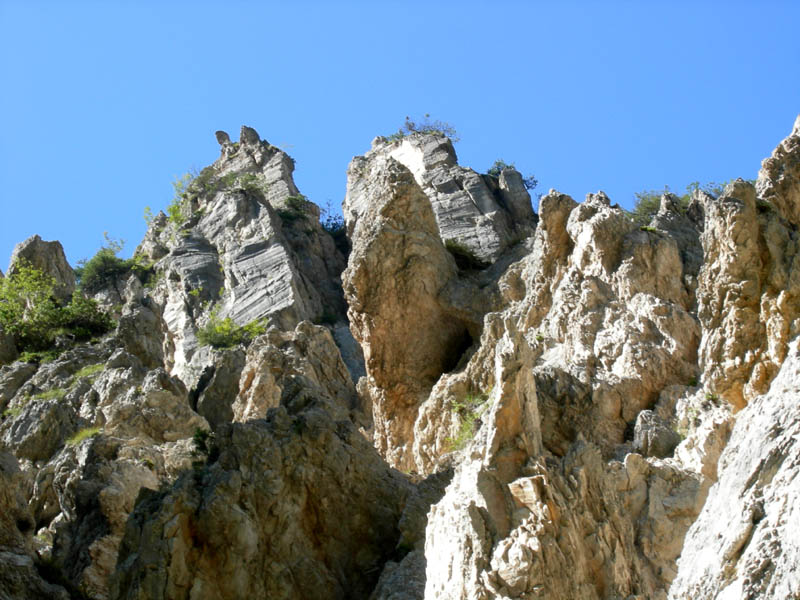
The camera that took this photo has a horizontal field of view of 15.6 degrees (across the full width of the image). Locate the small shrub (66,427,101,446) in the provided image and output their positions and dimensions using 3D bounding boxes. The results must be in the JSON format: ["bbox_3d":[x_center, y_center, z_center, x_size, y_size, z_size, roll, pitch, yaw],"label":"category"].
[{"bbox_3d":[-6.630,2.859,61.000,0.712,0.321,0.600,0,-20,0],"label":"small shrub"}]

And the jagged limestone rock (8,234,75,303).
[{"bbox_3d":[-8.495,-0.746,69.000,1.564,1.242,1.300,0,-20,0],"label":"jagged limestone rock"}]

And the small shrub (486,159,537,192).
[{"bbox_3d":[3.013,-3.362,78.000,1.393,0.657,1.100,0,-20,0],"label":"small shrub"}]

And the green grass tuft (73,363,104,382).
[{"bbox_3d":[-7.060,1.643,66.000,0.725,0.330,0.450,0,-25,0],"label":"green grass tuft"}]

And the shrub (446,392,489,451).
[{"bbox_3d":[1.484,2.670,64.000,0.923,1.065,0.800,0,-20,0],"label":"shrub"}]

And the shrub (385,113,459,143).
[{"bbox_3d":[0.621,-4.535,77.000,1.957,0.567,1.300,0,-20,0],"label":"shrub"}]

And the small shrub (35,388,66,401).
[{"bbox_3d":[-7.562,2.045,63.000,0.692,0.199,0.500,0,-20,0],"label":"small shrub"}]

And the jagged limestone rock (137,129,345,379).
[{"bbox_3d":[-3.999,-1.141,73.000,5.315,5.408,4.200,0,-20,0],"label":"jagged limestone rock"}]

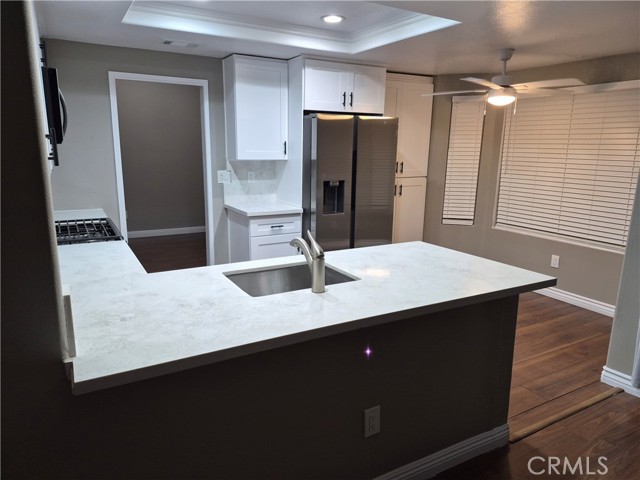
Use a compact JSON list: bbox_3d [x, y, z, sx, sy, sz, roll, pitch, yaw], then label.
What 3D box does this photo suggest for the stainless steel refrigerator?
[{"bbox_3d":[0.149,-0.340,4.484,0.911,1.779,0.838,-6,14,-28],"label":"stainless steel refrigerator"}]

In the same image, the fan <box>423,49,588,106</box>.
[{"bbox_3d":[1.565,-1.381,3.632,1.298,0.454,1.298,-6,14,-28],"label":"fan"}]

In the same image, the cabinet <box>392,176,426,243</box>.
[{"bbox_3d":[0.812,-0.179,5.241,0.867,1.183,0.401,-6,14,-28],"label":"cabinet"}]

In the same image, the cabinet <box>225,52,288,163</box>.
[{"bbox_3d":[-0.615,-1.268,4.176,0.510,0.940,0.330,-6,14,-28],"label":"cabinet"}]

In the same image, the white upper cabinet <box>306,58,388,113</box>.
[{"bbox_3d":[0.103,-1.508,4.332,0.903,0.451,0.643,-6,14,-28],"label":"white upper cabinet"}]

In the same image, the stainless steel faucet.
[{"bbox_3d":[-0.063,0.073,1.866,0.057,0.251,0.283,-6,14,-28],"label":"stainless steel faucet"}]

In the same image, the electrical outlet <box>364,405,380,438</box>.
[{"bbox_3d":[0.213,0.730,1.705,0.077,0.121,0.008,-6,14,-28],"label":"electrical outlet"}]

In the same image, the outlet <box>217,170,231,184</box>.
[{"bbox_3d":[-0.970,-0.632,4.304,0.120,0.120,0.010,-6,14,-28],"label":"outlet"}]

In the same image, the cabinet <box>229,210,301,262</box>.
[{"bbox_3d":[-0.565,0.149,4.344,0.519,0.882,0.631,-6,14,-28],"label":"cabinet"}]

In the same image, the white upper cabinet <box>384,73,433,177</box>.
[{"bbox_3d":[0.827,-1.321,4.995,0.867,1.142,0.401,-6,14,-28],"label":"white upper cabinet"}]

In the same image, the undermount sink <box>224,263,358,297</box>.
[{"bbox_3d":[-0.127,0.300,2.008,0.549,0.218,0.372,-6,14,-28],"label":"undermount sink"}]

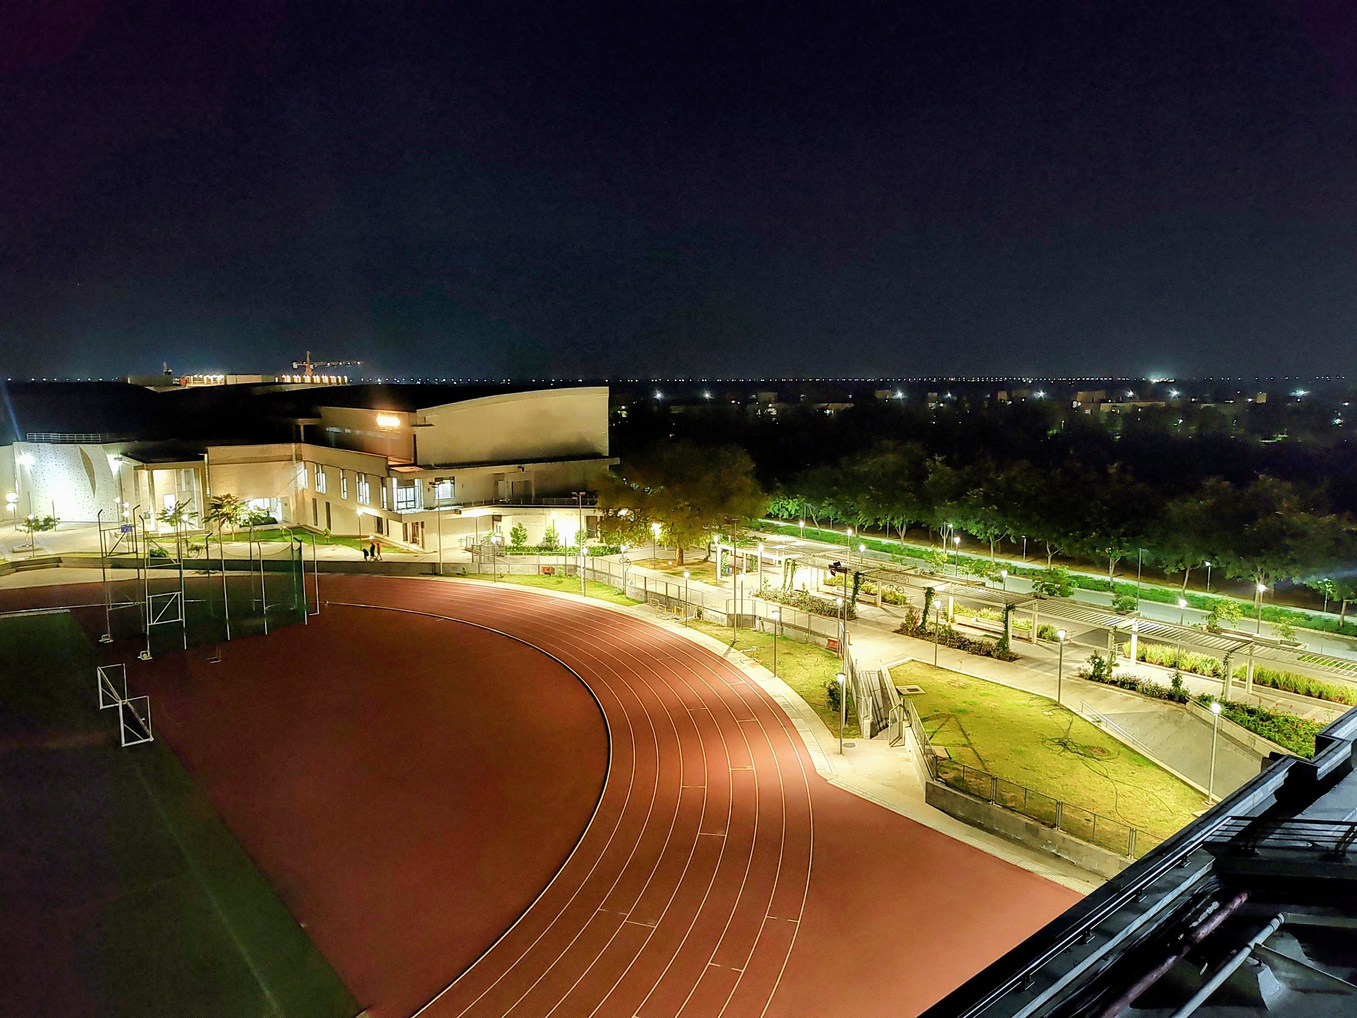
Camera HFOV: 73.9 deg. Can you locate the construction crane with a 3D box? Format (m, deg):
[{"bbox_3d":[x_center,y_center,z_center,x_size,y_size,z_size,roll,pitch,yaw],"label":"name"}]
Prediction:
[{"bbox_3d":[-179.596,-62.941,462.305,56.000,34.900,3.000,6,10,39],"label":"construction crane"}]

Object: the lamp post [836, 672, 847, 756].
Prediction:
[{"bbox_3d":[8.613,10.740,47.461,0.550,4.460,0.550,0,8,0],"label":"lamp post"}]

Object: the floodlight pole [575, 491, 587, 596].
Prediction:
[{"bbox_3d":[-9.015,3.186,83.678,1.200,9.350,0.800,6,10,38],"label":"floodlight pole"}]

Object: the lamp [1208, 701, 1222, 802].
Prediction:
[{"bbox_3d":[23.162,10.565,38.958,0.550,4.480,0.550,4,9,30],"label":"lamp"}]

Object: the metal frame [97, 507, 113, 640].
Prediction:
[{"bbox_3d":[-43.624,5.178,68.481,0.600,10.000,0.750,4,9,30],"label":"metal frame"}]

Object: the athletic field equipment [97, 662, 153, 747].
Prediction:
[{"bbox_3d":[-32.150,11.230,52.290,1.420,2.500,7.500,-7,11,-40],"label":"athletic field equipment"}]

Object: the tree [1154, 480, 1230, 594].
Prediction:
[{"bbox_3d":[44.296,2.709,77.745,7.600,9.900,7.400,4,9,30],"label":"tree"}]

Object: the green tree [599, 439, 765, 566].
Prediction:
[{"bbox_3d":[0.405,-0.431,90.863,16.600,12.200,15.500,0,8,0],"label":"green tree"}]

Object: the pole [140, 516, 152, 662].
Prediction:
[{"bbox_3d":[-38.010,5.668,64.156,0.600,10.200,0.750,5,10,35],"label":"pole"}]

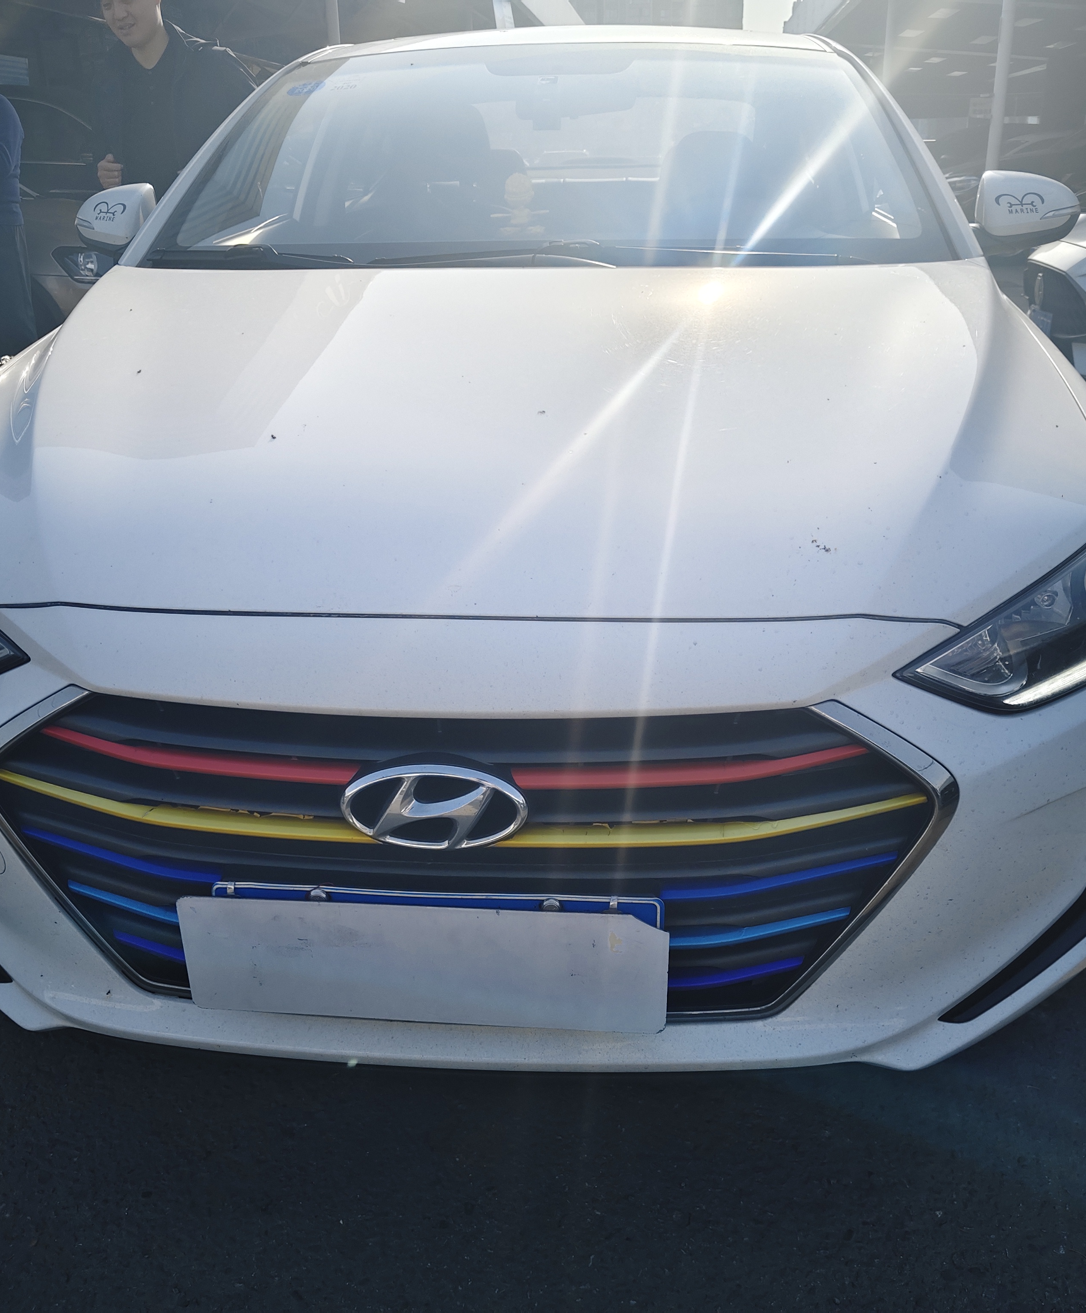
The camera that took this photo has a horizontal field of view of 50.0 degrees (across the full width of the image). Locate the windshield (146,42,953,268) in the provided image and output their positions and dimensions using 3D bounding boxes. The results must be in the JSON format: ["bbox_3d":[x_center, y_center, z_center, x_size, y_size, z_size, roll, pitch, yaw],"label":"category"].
[{"bbox_3d":[0.019,-1.016,2.306,1.460,0.140,0.950,1,50,5],"label":"windshield"}]

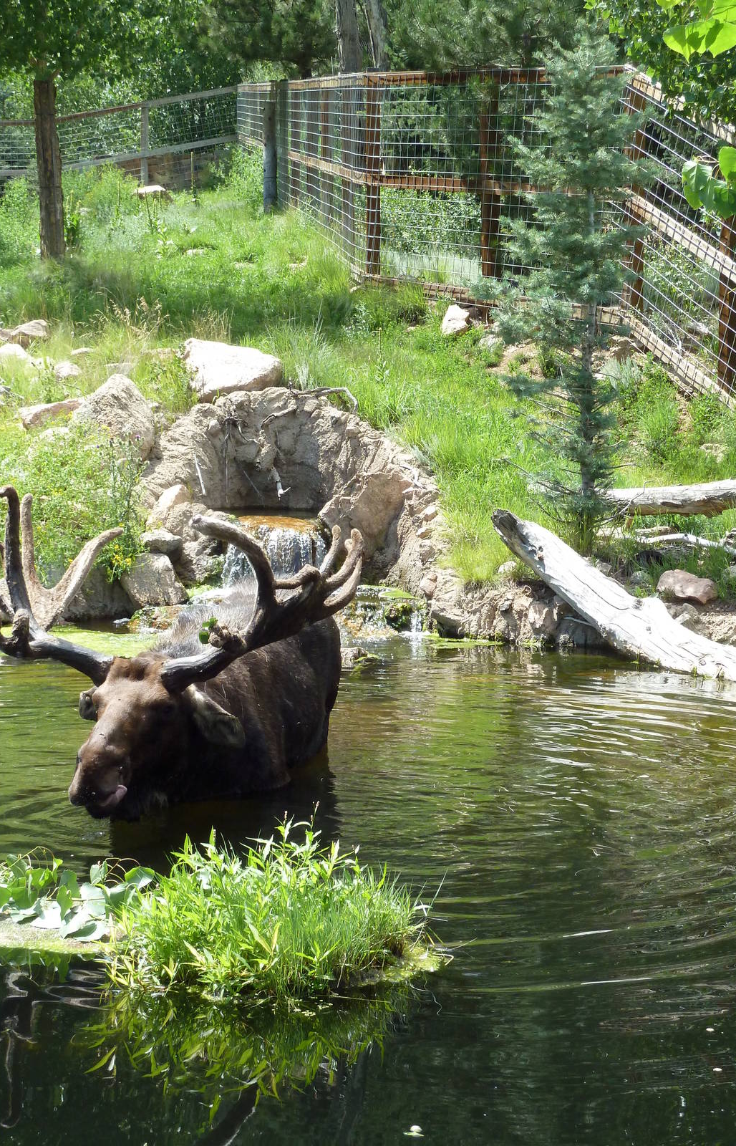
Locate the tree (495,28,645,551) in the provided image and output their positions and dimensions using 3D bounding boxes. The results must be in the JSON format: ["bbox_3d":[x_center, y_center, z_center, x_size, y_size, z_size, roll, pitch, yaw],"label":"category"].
[{"bbox_3d":[1.061,-1.457,9.446,0.790,2.728,0.790,0,6,0],"label":"tree"}]

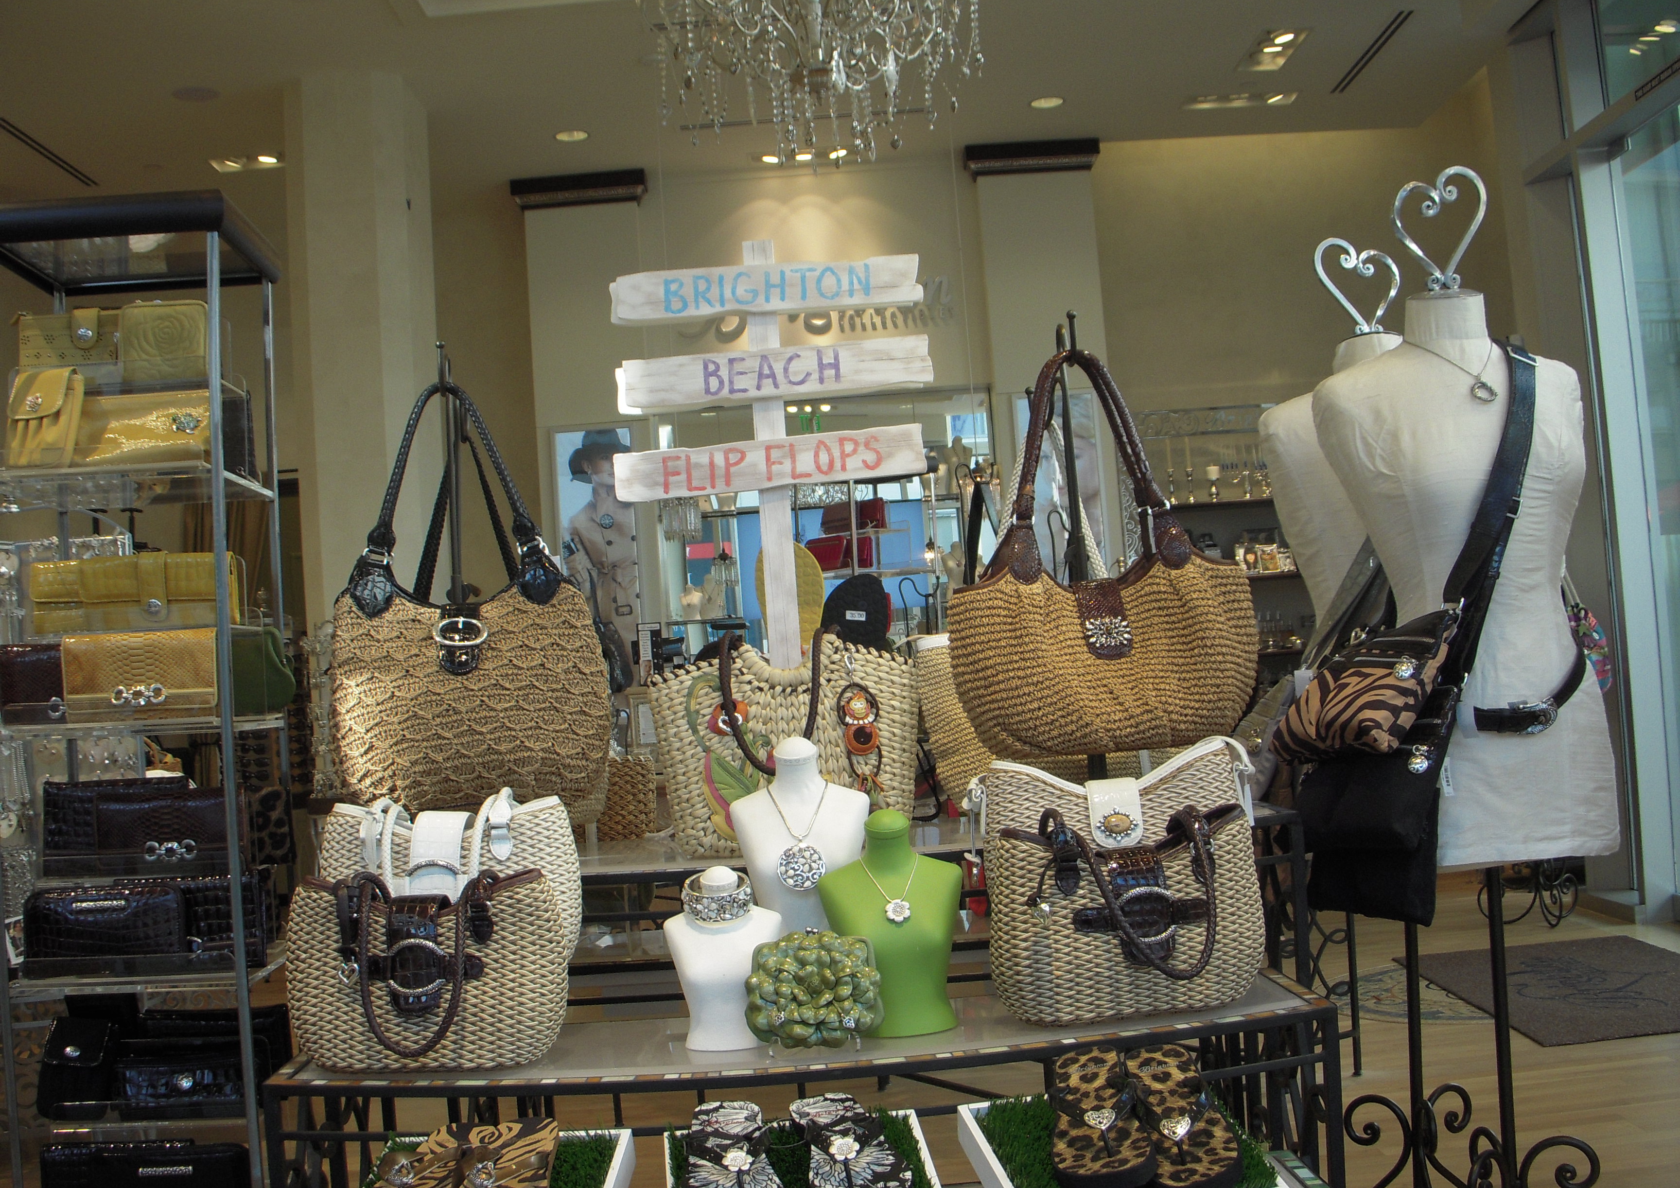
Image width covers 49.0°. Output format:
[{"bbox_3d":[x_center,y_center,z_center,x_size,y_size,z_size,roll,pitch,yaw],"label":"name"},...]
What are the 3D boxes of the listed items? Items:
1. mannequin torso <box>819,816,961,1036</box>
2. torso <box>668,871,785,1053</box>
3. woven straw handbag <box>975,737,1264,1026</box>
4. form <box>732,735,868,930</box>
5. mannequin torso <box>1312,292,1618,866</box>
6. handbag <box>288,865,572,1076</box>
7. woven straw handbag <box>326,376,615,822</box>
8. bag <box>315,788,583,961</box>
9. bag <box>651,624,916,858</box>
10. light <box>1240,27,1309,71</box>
[{"bbox_3d":[0.058,0.387,2.180,0.168,0.262,0.100,-4,-3,-9],"label":"mannequin torso"},{"bbox_3d":[-0.135,0.423,2.150,0.138,0.210,0.085,-4,-3,-4],"label":"torso"},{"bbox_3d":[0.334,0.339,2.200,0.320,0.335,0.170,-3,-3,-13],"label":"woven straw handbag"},{"bbox_3d":[-0.046,0.307,2.280,0.165,0.262,0.100,-4,-3,-3],"label":"form"},{"bbox_3d":[0.828,-0.022,2.440,0.360,0.750,0.240,-4,-3,-4],"label":"mannequin torso"},{"bbox_3d":[-0.483,0.437,2.160,0.320,0.235,0.130,-4,-3,7],"label":"handbag"},{"bbox_3d":[-0.503,0.008,2.500,0.365,0.585,0.150,-4,-3,-1],"label":"woven straw handbag"},{"bbox_3d":[-0.481,0.366,2.270,0.320,0.250,0.130,-4,-3,7],"label":"bag"},{"bbox_3d":[-0.079,0.203,2.600,0.360,0.320,0.160,-4,-3,-3],"label":"bag"},{"bbox_3d":[1.884,-2.374,8.009,0.200,0.060,0.500,-4,-3,-1],"label":"light"}]

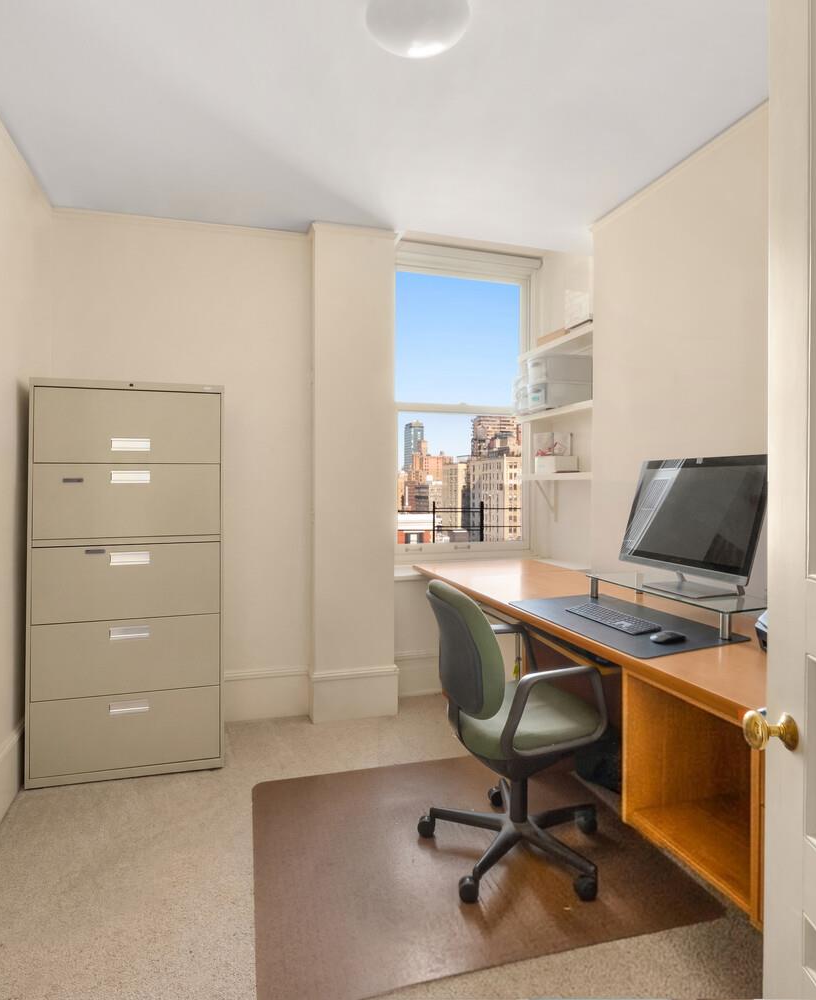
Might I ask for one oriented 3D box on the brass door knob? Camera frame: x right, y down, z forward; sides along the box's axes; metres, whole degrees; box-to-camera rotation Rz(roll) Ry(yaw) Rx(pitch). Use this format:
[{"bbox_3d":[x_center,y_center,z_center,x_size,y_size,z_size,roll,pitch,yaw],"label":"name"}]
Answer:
[{"bbox_3d":[0.526,0.332,0.842,0.057,0.056,0.056,0,1,4],"label":"brass door knob"}]

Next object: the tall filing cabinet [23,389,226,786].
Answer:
[{"bbox_3d":[-1.258,0.340,2.726,0.770,1.695,0.475,0,1,-16],"label":"tall filing cabinet"}]

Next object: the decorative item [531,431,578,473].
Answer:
[{"bbox_3d":[0.888,-0.281,3.490,0.150,0.240,0.240,0,1,-17],"label":"decorative item"}]

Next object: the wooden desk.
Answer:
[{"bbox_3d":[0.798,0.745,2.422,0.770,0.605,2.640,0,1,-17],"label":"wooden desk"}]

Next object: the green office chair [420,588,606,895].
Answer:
[{"bbox_3d":[0.353,0.728,1.987,0.660,0.935,0.620,0,1,-17],"label":"green office chair"}]

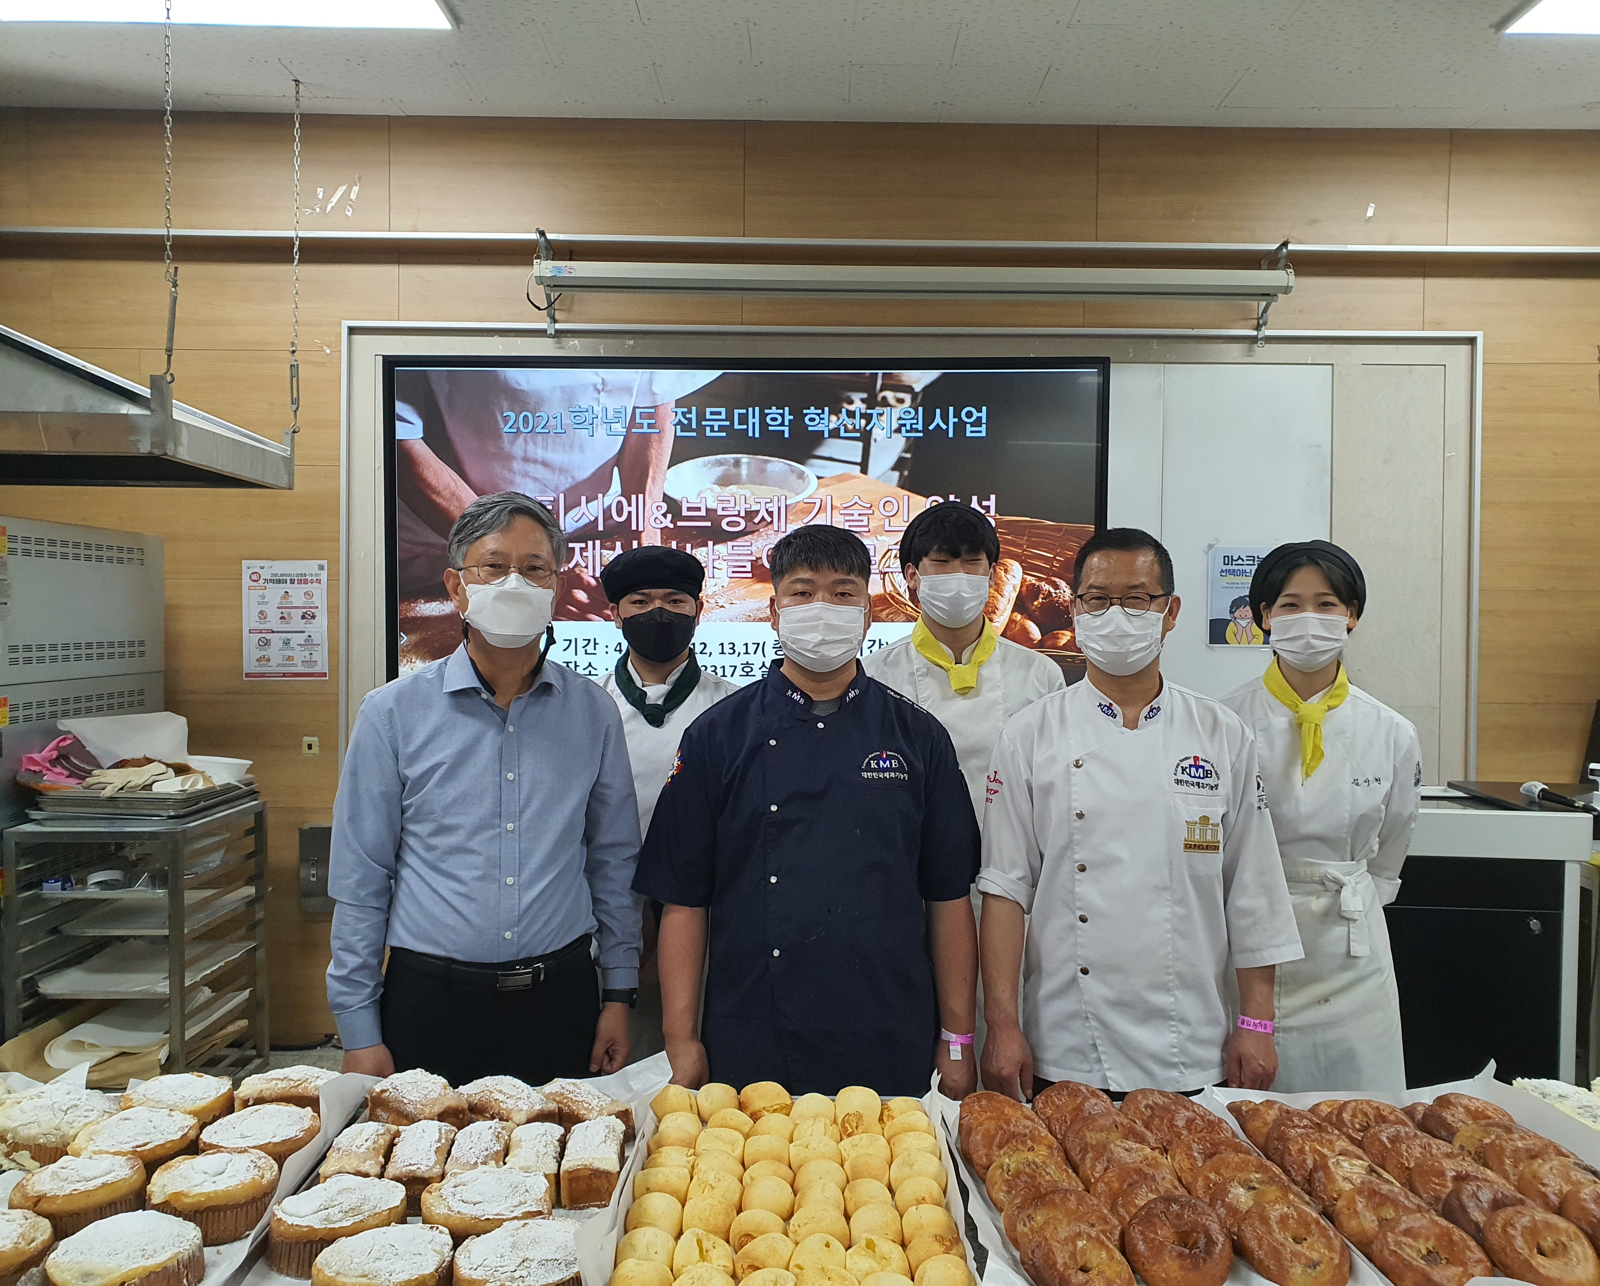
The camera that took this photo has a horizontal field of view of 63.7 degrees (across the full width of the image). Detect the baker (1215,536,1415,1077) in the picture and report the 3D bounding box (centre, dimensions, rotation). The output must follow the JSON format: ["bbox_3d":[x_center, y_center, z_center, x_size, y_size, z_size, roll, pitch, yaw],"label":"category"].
[{"bbox_3d":[0.966,0.651,2.447,0.440,1.686,0.310,1,1,12],"label":"baker"}]

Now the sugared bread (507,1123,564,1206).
[{"bbox_3d":[-0.326,0.640,1.595,0.063,0.060,0.125,1,1,0],"label":"sugared bread"}]

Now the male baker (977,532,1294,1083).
[{"bbox_3d":[0.567,0.664,2.164,0.530,1.715,0.320,1,1,5],"label":"male baker"}]

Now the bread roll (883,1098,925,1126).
[{"bbox_3d":[0.142,0.643,1.744,0.061,0.049,0.061,1,1,0],"label":"bread roll"}]

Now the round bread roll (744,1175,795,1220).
[{"bbox_3d":[-0.036,0.646,1.494,0.062,0.049,0.062,1,1,0],"label":"round bread roll"}]

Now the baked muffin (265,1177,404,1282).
[{"bbox_3d":[-0.513,0.640,1.435,0.144,0.070,0.144,1,1,0],"label":"baked muffin"}]

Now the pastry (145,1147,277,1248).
[{"bbox_3d":[-0.688,0.643,1.512,0.143,0.064,0.143,0,1,-1],"label":"pastry"}]

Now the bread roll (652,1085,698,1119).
[{"bbox_3d":[-0.160,0.601,1.671,0.061,0.048,0.061,0,1,0],"label":"bread roll"}]

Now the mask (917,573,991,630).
[{"bbox_3d":[0.283,-0.076,2.370,0.137,0.107,0.085,0,1,3],"label":"mask"}]

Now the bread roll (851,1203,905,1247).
[{"bbox_3d":[0.085,0.649,1.424,0.060,0.049,0.060,1,1,0],"label":"bread roll"}]

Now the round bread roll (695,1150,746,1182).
[{"bbox_3d":[-0.098,0.645,1.562,0.062,0.049,0.062,1,1,0],"label":"round bread roll"}]

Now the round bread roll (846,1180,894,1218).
[{"bbox_3d":[0.082,0.657,1.513,0.058,0.048,0.058,1,1,0],"label":"round bread roll"}]

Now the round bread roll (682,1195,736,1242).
[{"bbox_3d":[-0.095,0.609,1.358,0.059,0.047,0.059,0,1,0],"label":"round bread roll"}]

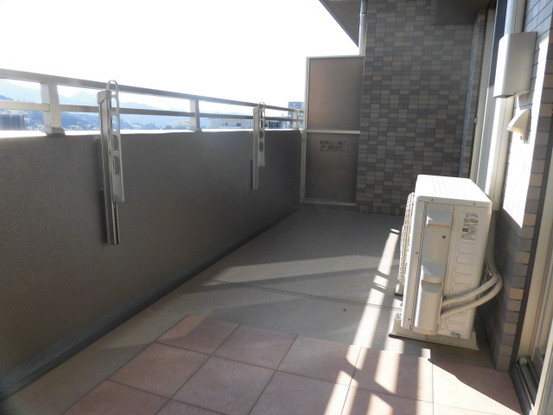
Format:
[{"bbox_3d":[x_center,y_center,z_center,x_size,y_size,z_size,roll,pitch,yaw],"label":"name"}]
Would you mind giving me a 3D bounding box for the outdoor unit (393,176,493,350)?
[{"bbox_3d":[0.862,0.222,2.020,0.345,0.675,0.800,5,12,21],"label":"outdoor unit"}]

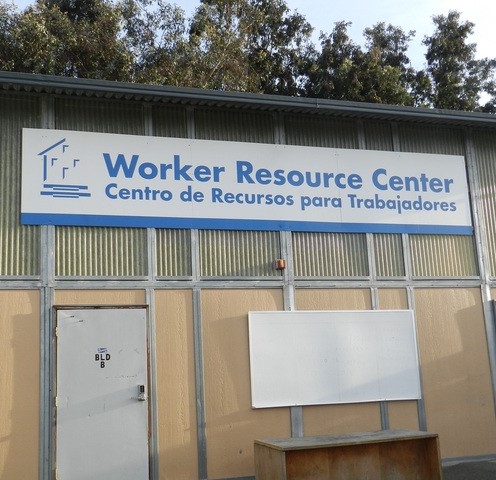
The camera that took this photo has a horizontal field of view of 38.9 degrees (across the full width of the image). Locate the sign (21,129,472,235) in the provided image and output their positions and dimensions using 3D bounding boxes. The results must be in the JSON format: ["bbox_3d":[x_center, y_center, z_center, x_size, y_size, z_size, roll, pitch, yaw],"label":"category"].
[{"bbox_3d":[0.257,-0.724,9.582,6.350,1.230,0.040,1,-12,-17],"label":"sign"}]

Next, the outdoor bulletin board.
[{"bbox_3d":[1.185,1.563,9.390,2.420,1.220,0.040,1,-12,-17],"label":"outdoor bulletin board"}]

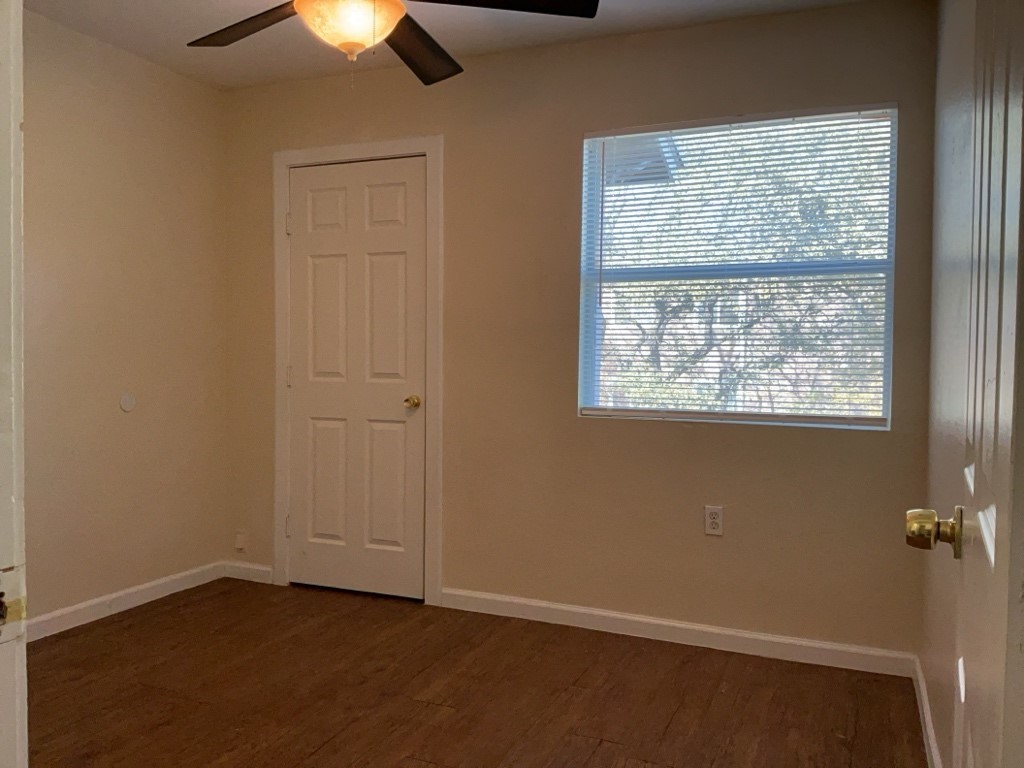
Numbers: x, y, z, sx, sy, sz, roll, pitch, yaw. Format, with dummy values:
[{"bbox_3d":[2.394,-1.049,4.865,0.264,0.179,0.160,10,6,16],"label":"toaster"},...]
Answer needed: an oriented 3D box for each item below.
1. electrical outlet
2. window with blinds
[{"bbox_3d":[0.807,0.549,3.192,0.070,0.114,0.010,2,2,22],"label":"electrical outlet"},{"bbox_3d":[0.862,-0.439,3.186,1.190,1.185,0.100,2,2,22],"label":"window with blinds"}]

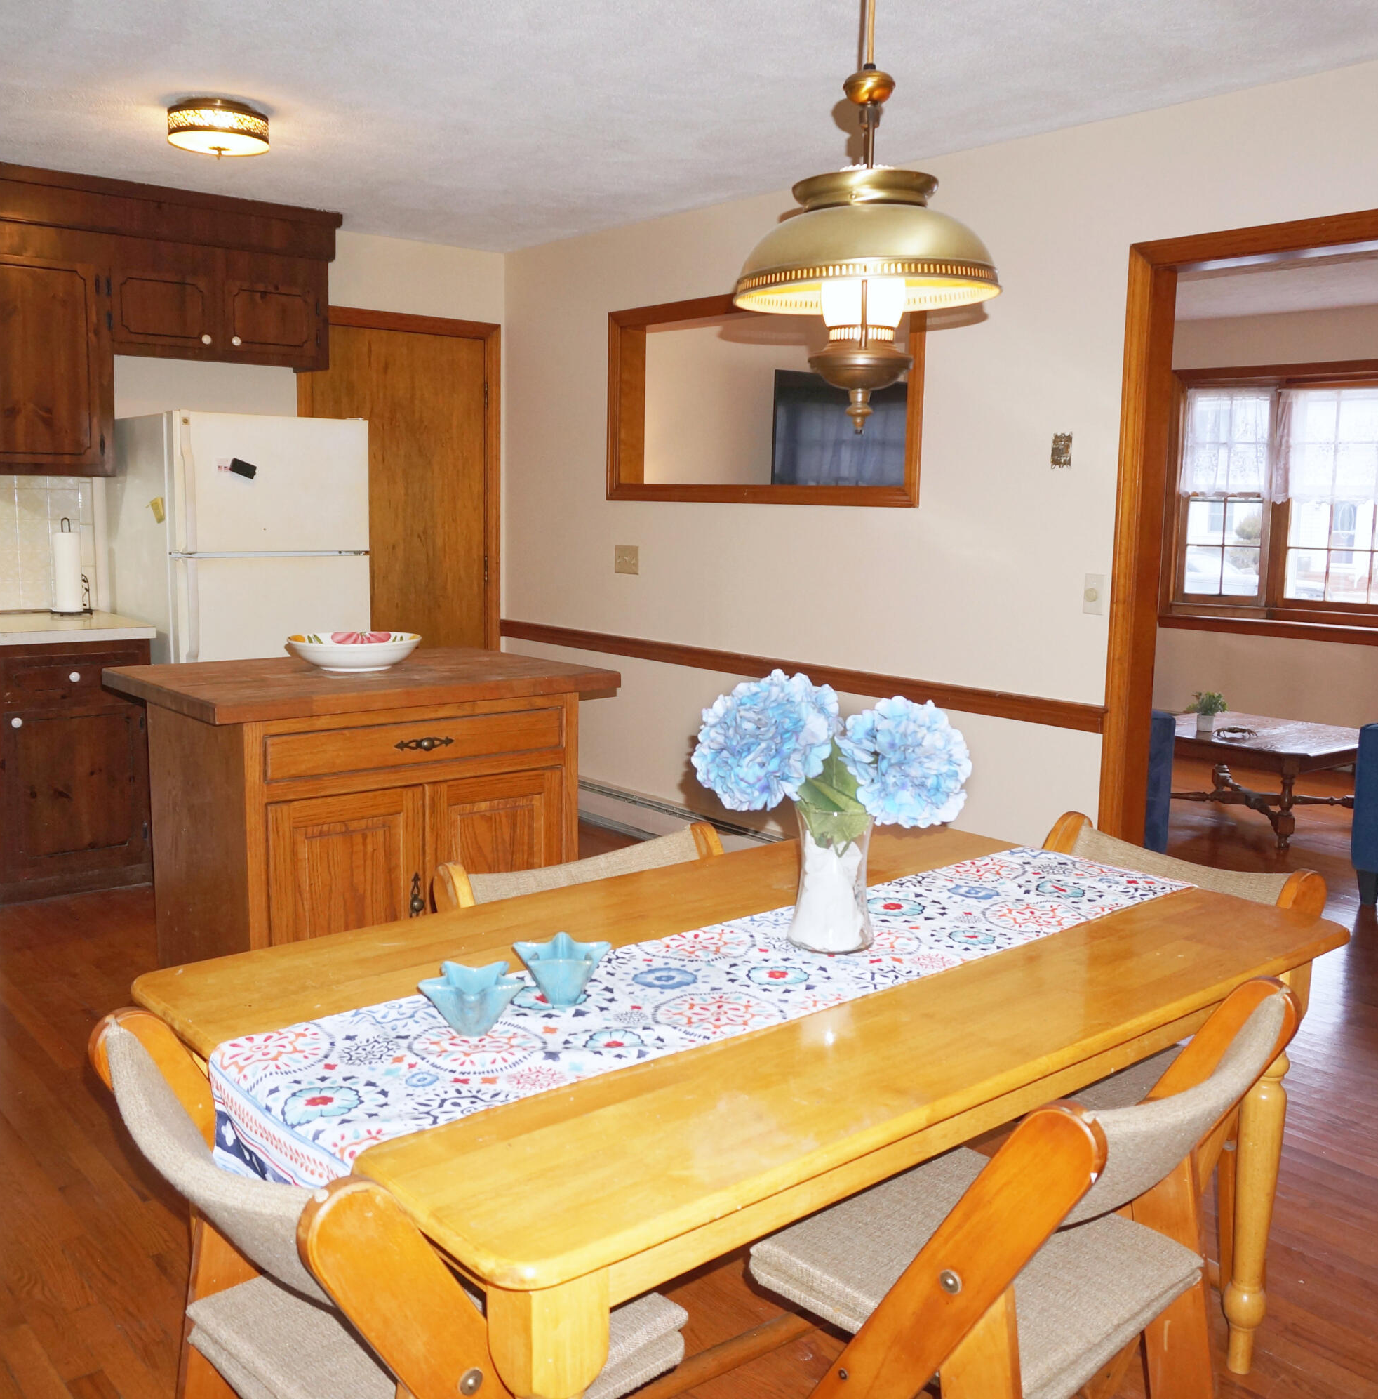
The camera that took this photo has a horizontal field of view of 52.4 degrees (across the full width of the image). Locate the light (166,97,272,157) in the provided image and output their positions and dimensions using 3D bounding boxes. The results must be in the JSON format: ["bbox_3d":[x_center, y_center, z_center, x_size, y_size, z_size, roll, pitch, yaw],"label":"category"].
[{"bbox_3d":[-1.315,-1.584,3.919,0.276,0.138,0.276,-6,11,-40],"label":"light"}]

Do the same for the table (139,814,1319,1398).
[{"bbox_3d":[0.148,0.729,2.041,1.576,0.750,0.900,-6,10,-41],"label":"table"}]

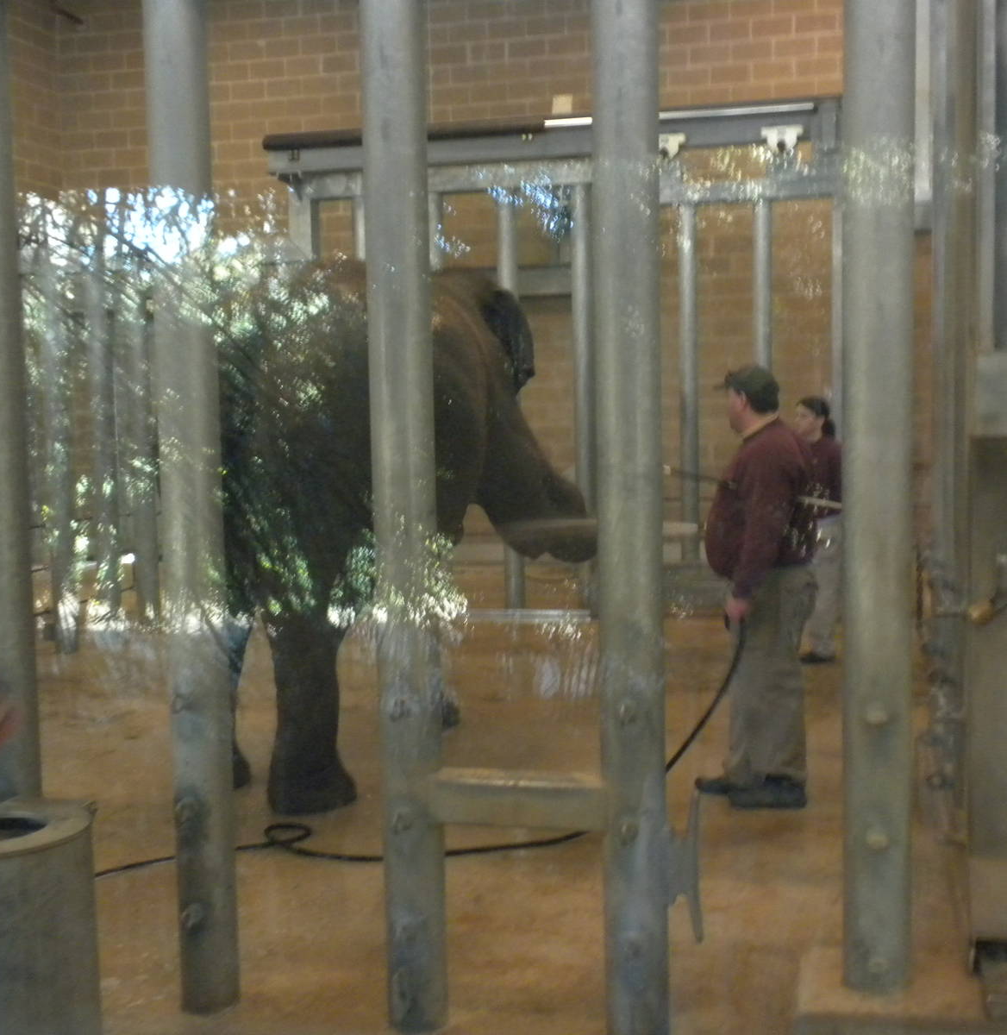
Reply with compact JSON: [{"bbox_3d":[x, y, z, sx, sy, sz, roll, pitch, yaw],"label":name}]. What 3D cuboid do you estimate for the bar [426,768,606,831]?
[{"bbox_3d":[0.049,0.749,3.939,0.500,0.110,0.152,0,5,13],"label":"bar"}]

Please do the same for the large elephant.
[{"bbox_3d":[-0.330,-0.084,7.280,1.380,2.400,2.900,2,5,33],"label":"large elephant"}]

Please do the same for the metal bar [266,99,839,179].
[{"bbox_3d":[0.272,-2.877,11.272,4.459,0.300,0.200,0,5,13],"label":"metal bar"}]

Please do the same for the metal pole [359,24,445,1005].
[{"bbox_3d":[-0.265,-0.169,3.933,0.170,3.100,0.170,0,5,13],"label":"metal pole"}]

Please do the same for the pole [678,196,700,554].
[{"bbox_3d":[1.409,-1.011,11.170,0.140,2.699,0.140,0,5,13],"label":"pole"}]

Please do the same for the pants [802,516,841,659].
[{"bbox_3d":[2.075,0.419,9.419,0.320,0.930,0.370,-2,5,-7],"label":"pants"}]

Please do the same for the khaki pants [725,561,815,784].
[{"bbox_3d":[1.096,0.640,6.122,0.380,0.960,0.420,-1,5,4],"label":"khaki pants"}]

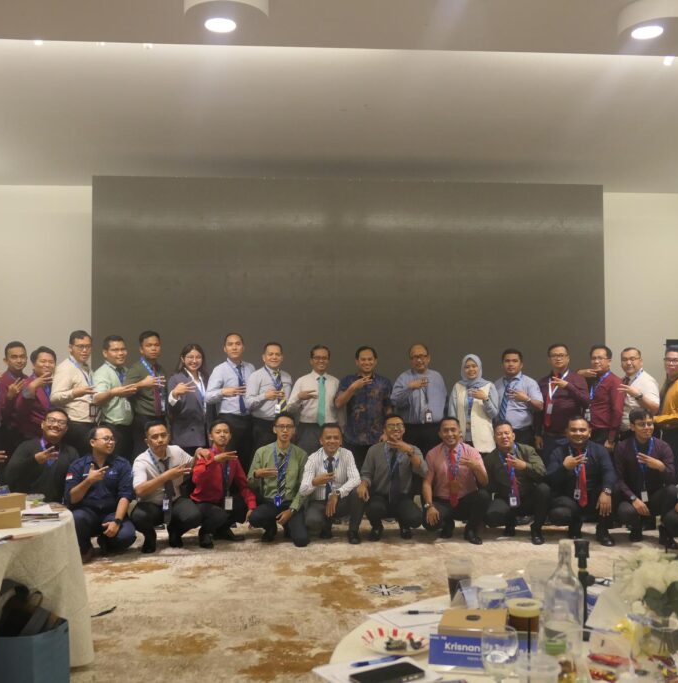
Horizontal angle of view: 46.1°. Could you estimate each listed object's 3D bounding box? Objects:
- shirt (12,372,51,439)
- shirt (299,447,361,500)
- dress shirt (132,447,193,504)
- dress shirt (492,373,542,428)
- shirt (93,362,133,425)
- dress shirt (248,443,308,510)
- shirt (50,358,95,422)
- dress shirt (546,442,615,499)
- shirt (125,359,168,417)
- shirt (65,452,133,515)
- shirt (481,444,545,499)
[{"bbox_3d":[-2.608,0.546,6.800,0.300,0.530,0.410,-2,-3,44],"label":"shirt"},{"bbox_3d":[-0.073,1.135,6.850,0.510,0.450,0.340,0,-2,-2],"label":"shirt"},{"bbox_3d":[-1.440,1.093,6.500,0.450,0.450,0.340,1,-2,-33],"label":"dress shirt"},{"bbox_3d":[1.656,0.544,7.350,0.440,0.520,0.300,-2,-2,34],"label":"dress shirt"},{"bbox_3d":[-1.925,0.444,6.800,0.360,0.550,0.460,-2,-2,35],"label":"shirt"},{"bbox_3d":[-0.529,1.161,6.850,0.490,0.580,0.350,0,-2,-7],"label":"dress shirt"},{"bbox_3d":[-2.183,0.403,6.550,0.370,0.540,0.470,-1,-2,30],"label":"shirt"},{"bbox_3d":[2.016,1.085,6.650,0.560,0.530,0.400,-1,-2,20],"label":"dress shirt"},{"bbox_3d":[-1.713,0.407,7.050,0.390,0.520,0.270,2,-3,-42],"label":"shirt"},{"bbox_3d":[-1.933,1.133,6.400,0.530,0.500,0.370,1,-2,-25],"label":"shirt"},{"bbox_3d":[1.512,1.139,6.900,0.530,0.510,0.340,-1,-2,18],"label":"shirt"}]

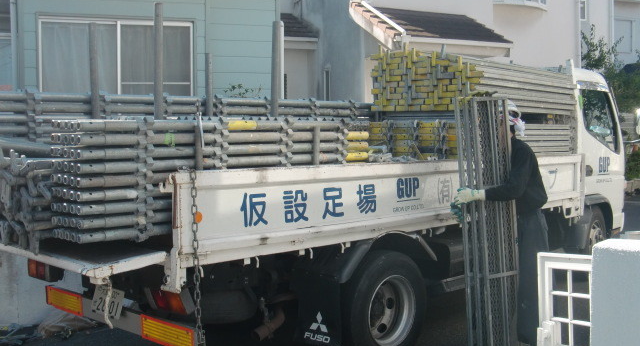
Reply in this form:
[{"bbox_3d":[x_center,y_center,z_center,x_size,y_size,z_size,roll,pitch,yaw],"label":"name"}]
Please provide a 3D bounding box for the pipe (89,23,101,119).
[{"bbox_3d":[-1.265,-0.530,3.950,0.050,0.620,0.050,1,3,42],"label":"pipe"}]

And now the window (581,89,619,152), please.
[{"bbox_3d":[2.890,-0.520,7.250,0.060,0.640,0.970,3,4,42],"label":"window"}]

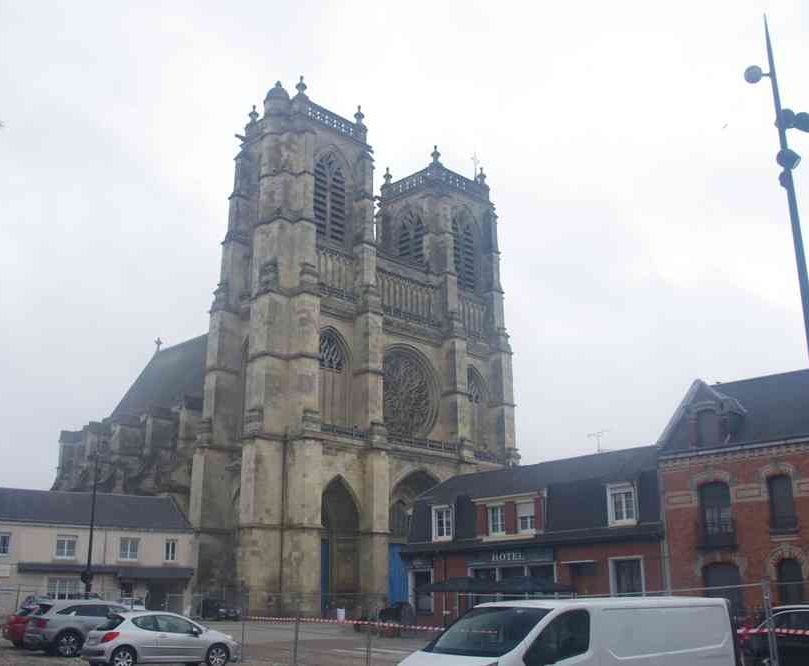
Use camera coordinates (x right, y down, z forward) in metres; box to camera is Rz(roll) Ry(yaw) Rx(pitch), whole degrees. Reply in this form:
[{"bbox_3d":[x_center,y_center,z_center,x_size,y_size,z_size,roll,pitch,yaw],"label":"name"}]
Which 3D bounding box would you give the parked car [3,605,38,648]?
[{"bbox_3d":[-11.533,10.162,29.705,4.200,1.500,1.780,15,-23,-41],"label":"parked car"}]

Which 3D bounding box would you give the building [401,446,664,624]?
[{"bbox_3d":[8.774,11.238,47.277,8.000,9.000,15.600,16,-24,-42],"label":"building"}]

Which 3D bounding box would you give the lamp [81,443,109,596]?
[{"bbox_3d":[-18.920,12.107,51.985,1.100,10.950,0.900,-3,-17,10],"label":"lamp"}]

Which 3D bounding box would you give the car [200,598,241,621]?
[{"bbox_3d":[-13.201,19.849,61.548,1.770,1.480,4.200,10,-20,-30],"label":"car"}]

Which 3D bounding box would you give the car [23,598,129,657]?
[{"bbox_3d":[-9.728,9.463,27.678,4.550,1.690,1.860,15,-23,-41],"label":"car"}]

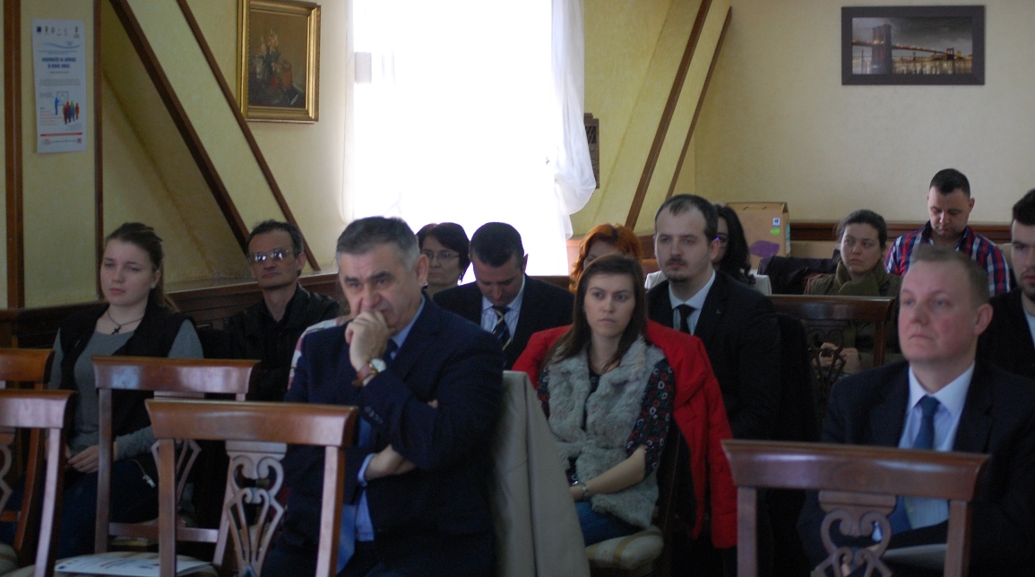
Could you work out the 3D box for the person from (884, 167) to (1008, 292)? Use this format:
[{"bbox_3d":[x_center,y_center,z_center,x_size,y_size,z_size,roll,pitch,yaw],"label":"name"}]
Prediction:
[{"bbox_3d":[1.563,0.240,8.679,0.520,1.359,0.800,1,4,18],"label":"person"}]

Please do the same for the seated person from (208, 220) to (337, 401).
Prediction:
[{"bbox_3d":[-0.814,0.409,7.255,0.500,1.223,0.800,1,4,16],"label":"seated person"}]

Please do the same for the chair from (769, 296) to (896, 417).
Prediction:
[{"bbox_3d":[0.925,0.517,7.511,0.470,0.970,0.540,2,4,21],"label":"chair"}]

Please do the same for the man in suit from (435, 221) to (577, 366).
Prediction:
[{"bbox_3d":[-0.100,0.424,6.937,0.530,1.237,0.800,1,4,17],"label":"man in suit"}]

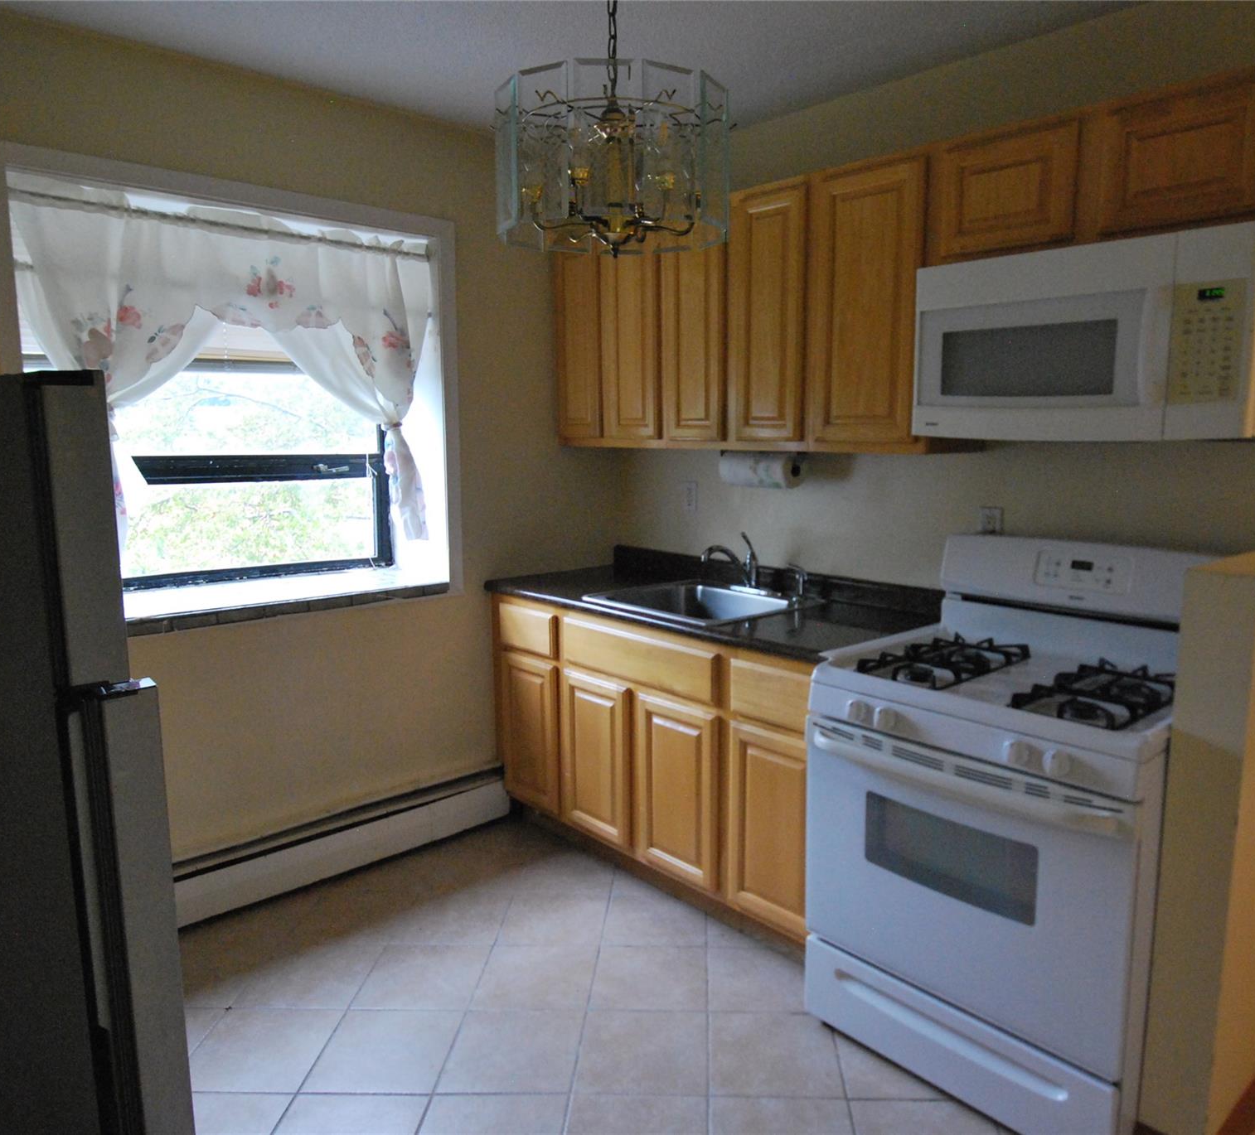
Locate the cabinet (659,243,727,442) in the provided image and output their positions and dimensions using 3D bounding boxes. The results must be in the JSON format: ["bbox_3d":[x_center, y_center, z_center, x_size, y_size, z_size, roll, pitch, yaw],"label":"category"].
[{"bbox_3d":[0.327,-0.800,3.057,0.325,0.765,0.300,-8,12,-42],"label":"cabinet"}]

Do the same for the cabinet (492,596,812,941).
[{"bbox_3d":[0.250,0.558,3.141,0.625,0.837,1.530,-8,12,-42],"label":"cabinet"}]

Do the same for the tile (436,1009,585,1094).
[{"bbox_3d":[-0.273,1.191,2.201,0.311,0.010,0.305,-1,10,3],"label":"tile"}]

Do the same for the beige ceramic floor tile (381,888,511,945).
[{"bbox_3d":[-0.547,1.096,2.791,0.311,0.010,0.305,-1,10,3],"label":"beige ceramic floor tile"}]

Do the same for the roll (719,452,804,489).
[{"bbox_3d":[0.439,-0.322,2.970,0.118,0.118,0.270,-8,12,-42],"label":"roll"}]

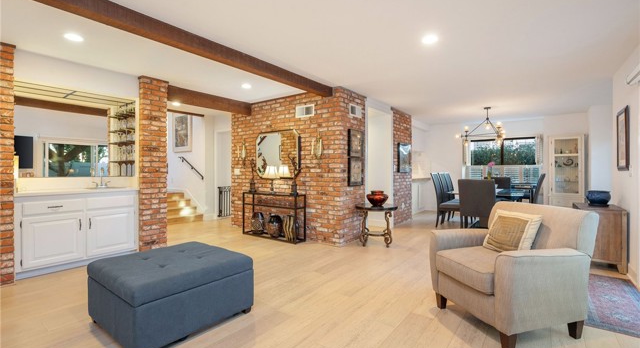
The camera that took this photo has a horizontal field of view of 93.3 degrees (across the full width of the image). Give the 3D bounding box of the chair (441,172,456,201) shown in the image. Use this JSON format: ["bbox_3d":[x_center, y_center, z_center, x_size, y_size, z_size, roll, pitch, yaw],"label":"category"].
[{"bbox_3d":[3.111,0.534,6.837,0.600,1.110,0.480,0,1,37],"label":"chair"}]

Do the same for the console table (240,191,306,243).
[{"bbox_3d":[-0.799,0.722,5.262,1.297,0.775,0.270,0,1,37],"label":"console table"}]

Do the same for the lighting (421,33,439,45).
[{"bbox_3d":[1.096,-1.336,3.017,0.165,0.030,0.165,0,1,37],"label":"lighting"}]

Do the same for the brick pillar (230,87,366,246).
[{"bbox_3d":[-0.500,-0.112,5.715,2.657,2.430,0.837,0,1,37],"label":"brick pillar"}]

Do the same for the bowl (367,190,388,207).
[{"bbox_3d":[0.914,0.390,4.770,0.340,0.250,0.340,0,0,11],"label":"bowl"}]

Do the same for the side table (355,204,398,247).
[{"bbox_3d":[0.907,0.811,4.776,0.660,0.600,0.660,0,0,0],"label":"side table"}]

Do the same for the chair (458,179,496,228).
[{"bbox_3d":[2.738,0.595,5.179,0.530,1.020,0.600,0,1,37],"label":"chair"}]

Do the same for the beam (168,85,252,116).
[{"bbox_3d":[-1.901,-1.245,5.221,0.140,0.210,1.680,0,1,37],"label":"beam"}]

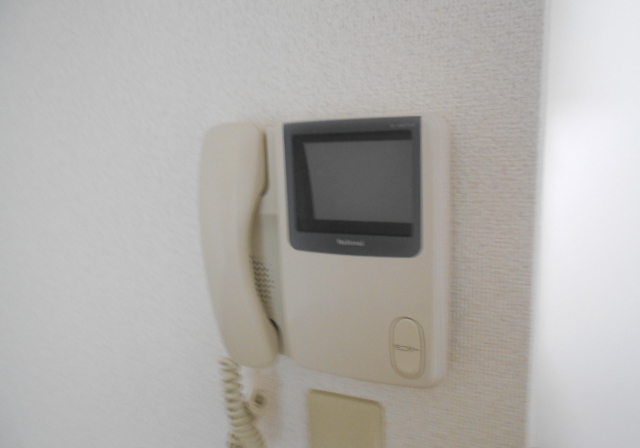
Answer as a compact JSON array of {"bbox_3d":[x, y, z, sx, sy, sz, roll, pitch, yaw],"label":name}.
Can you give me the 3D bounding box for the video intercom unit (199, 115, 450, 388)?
[{"bbox_3d":[0.001,0.019,0.355,0.176,0.187,0.061,2,11,24],"label":"video intercom unit"}]

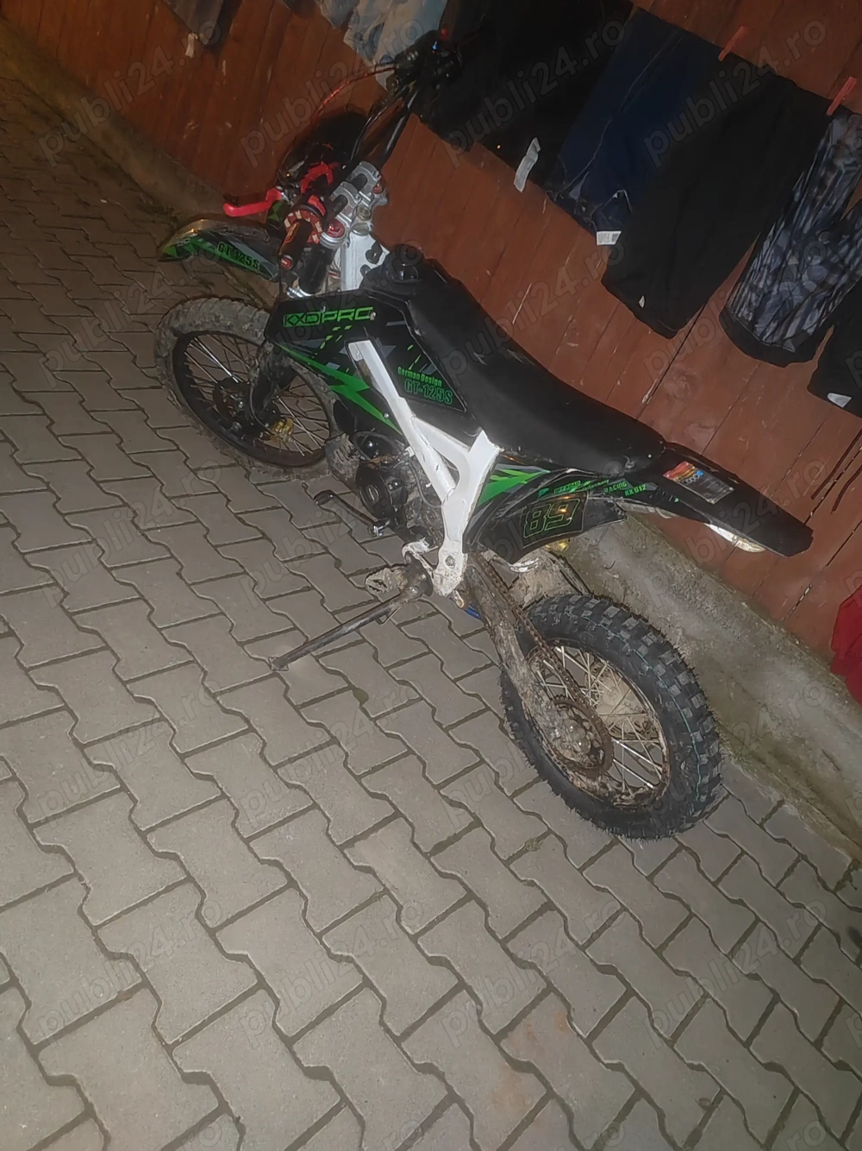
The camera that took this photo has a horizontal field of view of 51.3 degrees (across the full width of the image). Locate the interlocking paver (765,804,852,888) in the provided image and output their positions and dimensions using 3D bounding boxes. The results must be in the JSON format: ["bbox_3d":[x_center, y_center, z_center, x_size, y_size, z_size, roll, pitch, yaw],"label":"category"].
[{"bbox_3d":[0.901,0.678,2.187,0.198,0.060,0.163,43,35,25],"label":"interlocking paver"}]

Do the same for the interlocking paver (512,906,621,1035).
[{"bbox_3d":[0.236,0.725,1.621,0.198,0.060,0.163,43,35,25],"label":"interlocking paver"}]

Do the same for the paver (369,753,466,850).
[{"bbox_3d":[-0.040,0.463,1.778,0.197,0.060,0.162,43,34,26],"label":"paver"}]

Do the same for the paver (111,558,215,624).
[{"bbox_3d":[-0.600,0.054,1.998,0.199,0.060,0.163,43,35,25],"label":"paver"}]

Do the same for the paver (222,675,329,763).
[{"bbox_3d":[-0.322,0.306,1.797,0.197,0.060,0.162,43,34,25],"label":"paver"}]

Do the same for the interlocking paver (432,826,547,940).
[{"bbox_3d":[0.101,0.601,1.713,0.198,0.066,0.164,43,35,25],"label":"interlocking paver"}]

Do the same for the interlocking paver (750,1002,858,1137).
[{"bbox_3d":[0.680,0.920,1.662,0.199,0.060,0.163,43,35,25],"label":"interlocking paver"}]

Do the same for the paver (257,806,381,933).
[{"bbox_3d":[-0.209,0.528,1.580,0.199,0.060,0.163,43,35,25],"label":"paver"}]

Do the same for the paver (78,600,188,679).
[{"bbox_3d":[-0.609,0.146,1.817,0.197,0.060,0.162,43,34,25],"label":"paver"}]

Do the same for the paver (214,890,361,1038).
[{"bbox_3d":[-0.233,0.621,1.423,0.199,0.060,0.163,43,35,25],"label":"paver"}]

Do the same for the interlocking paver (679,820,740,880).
[{"bbox_3d":[0.587,0.610,2.056,0.199,0.060,0.163,43,35,25],"label":"interlocking paver"}]

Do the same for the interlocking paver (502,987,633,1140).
[{"bbox_3d":[0.215,0.818,1.468,0.198,0.060,0.163,43,35,25],"label":"interlocking paver"}]

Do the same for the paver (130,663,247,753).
[{"bbox_3d":[-0.476,0.271,1.734,0.197,0.060,0.162,43,34,25],"label":"paver"}]

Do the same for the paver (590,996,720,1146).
[{"bbox_3d":[0.367,0.844,1.522,0.197,0.060,0.162,43,34,25],"label":"paver"}]

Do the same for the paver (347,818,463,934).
[{"bbox_3d":[-0.058,0.556,1.628,0.197,0.060,0.162,43,34,25],"label":"paver"}]

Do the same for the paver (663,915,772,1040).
[{"bbox_3d":[0.543,0.793,1.748,0.199,0.060,0.163,43,35,25],"label":"paver"}]

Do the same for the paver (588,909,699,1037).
[{"bbox_3d":[0.389,0.757,1.687,0.199,0.060,0.163,43,35,25],"label":"paver"}]

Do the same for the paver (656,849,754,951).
[{"bbox_3d":[0.568,0.702,1.904,0.198,0.060,0.163,43,35,25],"label":"paver"}]

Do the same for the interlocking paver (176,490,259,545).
[{"bbox_3d":[-0.555,-0.126,2.302,0.199,0.060,0.163,43,35,25],"label":"interlocking paver"}]

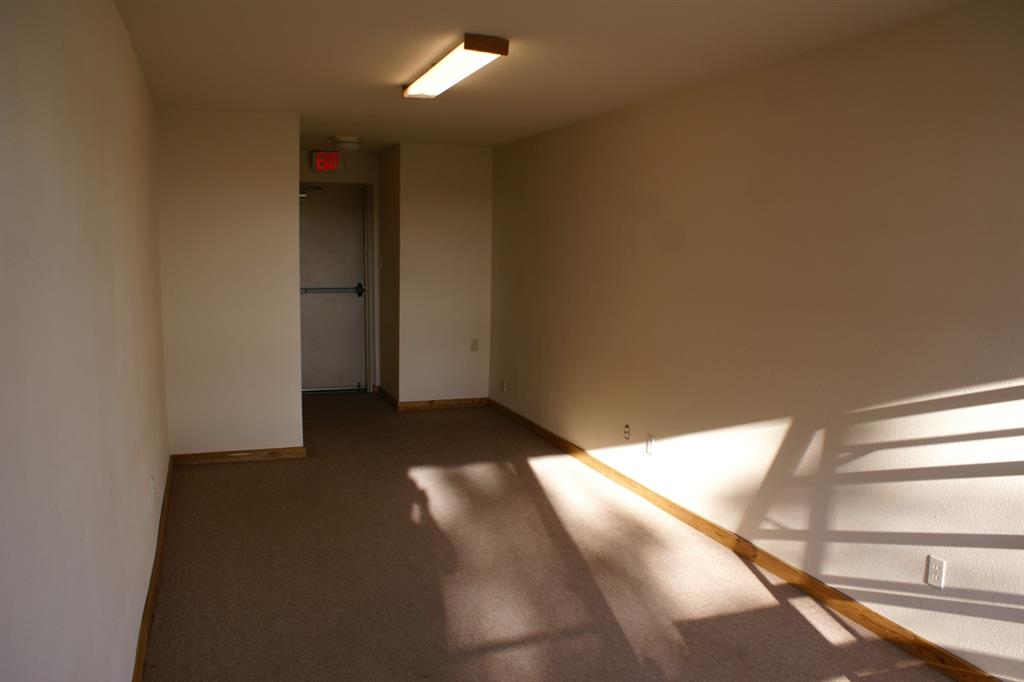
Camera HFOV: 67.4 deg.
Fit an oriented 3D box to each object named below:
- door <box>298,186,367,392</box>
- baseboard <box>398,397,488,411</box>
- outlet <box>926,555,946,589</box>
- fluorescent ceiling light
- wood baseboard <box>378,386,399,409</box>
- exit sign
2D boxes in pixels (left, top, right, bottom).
[{"bbox_3d":[-1.956,-0.513,7.863,0.915,2.100,0.050,-2,8,-21],"label":"door"},{"bbox_3d":[-0.648,0.609,7.357,0.887,0.081,0.017,-2,8,-21],"label":"baseboard"},{"bbox_3d":[1.604,0.874,2.894,0.008,0.115,0.070,-2,8,-21],"label":"outlet"},{"bbox_3d":[-0.315,-1.335,3.818,0.210,0.070,1.180,-2,8,-21],"label":"fluorescent ceiling light"},{"bbox_3d":[-1.223,0.568,7.622,0.017,0.081,0.900,-2,8,-21],"label":"wood baseboard"},{"bbox_3d":[-1.829,-1.768,7.530,0.300,0.195,0.060,-2,8,-21],"label":"exit sign"}]

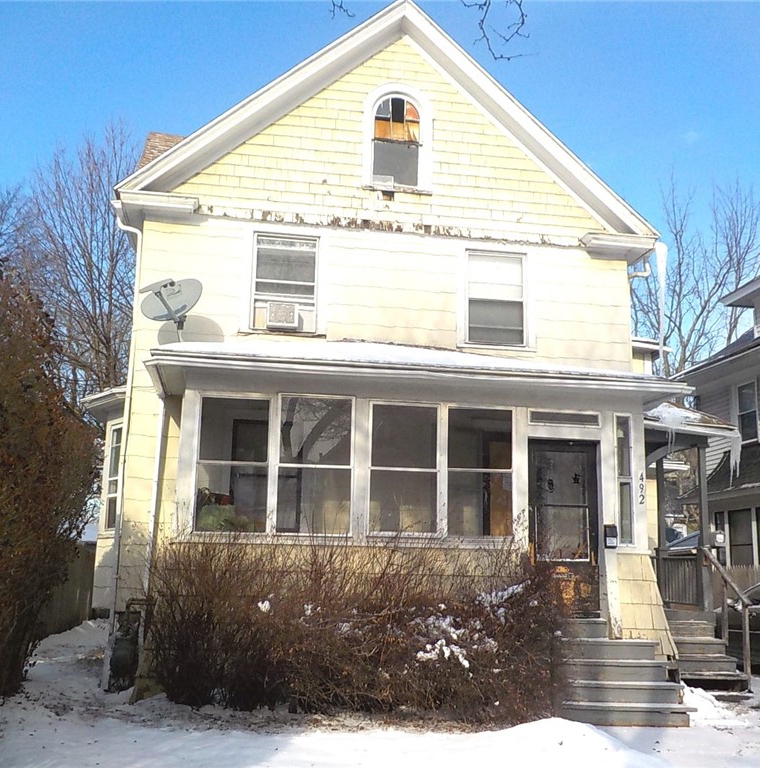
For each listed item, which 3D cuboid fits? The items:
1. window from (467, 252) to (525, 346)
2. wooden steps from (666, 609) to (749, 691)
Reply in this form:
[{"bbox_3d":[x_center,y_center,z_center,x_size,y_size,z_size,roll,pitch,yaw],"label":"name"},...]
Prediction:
[{"bbox_3d":[1.666,-1.220,12.786,0.867,1.363,0.100,3,-12,-8],"label":"window"},{"bbox_3d":[4.065,3.444,11.528,0.900,0.955,1.050,3,-12,-8],"label":"wooden steps"}]

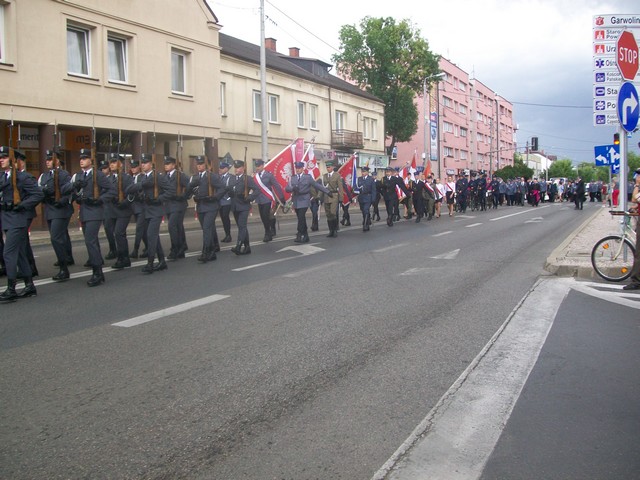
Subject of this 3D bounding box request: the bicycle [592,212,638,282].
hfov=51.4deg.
[{"bbox_3d":[4.780,0.084,9.623,1.740,1.020,0.580,-1,5,-5],"label":"bicycle"}]

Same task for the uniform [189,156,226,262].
[{"bbox_3d":[-1.994,-0.541,11.800,0.550,1.840,0.450,2,6,25],"label":"uniform"}]

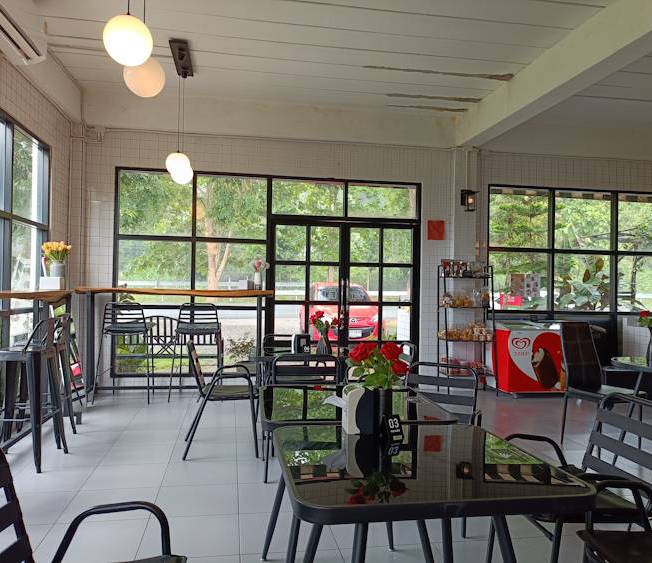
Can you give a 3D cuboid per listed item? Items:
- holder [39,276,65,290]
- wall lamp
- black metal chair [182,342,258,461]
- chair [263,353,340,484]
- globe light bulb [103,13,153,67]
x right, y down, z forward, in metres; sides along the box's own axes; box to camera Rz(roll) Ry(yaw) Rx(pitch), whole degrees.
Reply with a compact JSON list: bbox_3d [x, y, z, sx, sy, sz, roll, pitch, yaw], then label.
[{"bbox_3d":[-2.291,0.020,4.549,0.162,0.111,0.153,1,-1,-10],"label":"holder"},{"bbox_3d":[1.742,-0.990,6.622,0.147,0.283,0.224,1,-1,-10],"label":"wall lamp"},{"bbox_3d":[-0.755,0.823,3.934,0.543,0.791,0.507,1,-1,-10],"label":"black metal chair"},{"bbox_3d":[-0.174,0.848,3.631,0.541,0.796,0.551,1,0,-10],"label":"chair"},{"bbox_3d":[-0.848,-1.037,2.327,0.212,0.212,0.212,1,0,-10],"label":"globe light bulb"}]

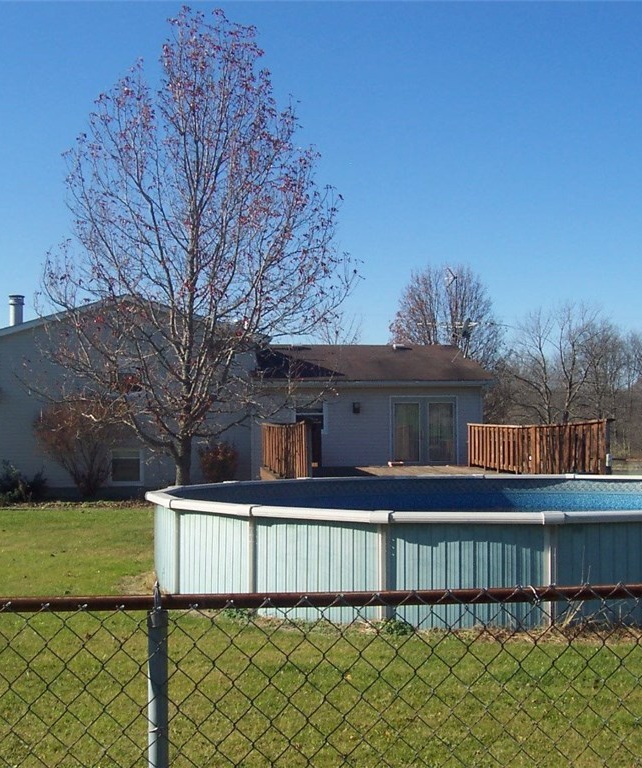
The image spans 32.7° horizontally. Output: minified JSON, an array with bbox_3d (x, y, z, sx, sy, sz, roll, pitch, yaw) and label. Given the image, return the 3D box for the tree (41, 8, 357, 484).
[{"bbox_3d":[-2.686,-2.571,24.200,6.990,11.460,6.500,0,-3,0],"label":"tree"}]

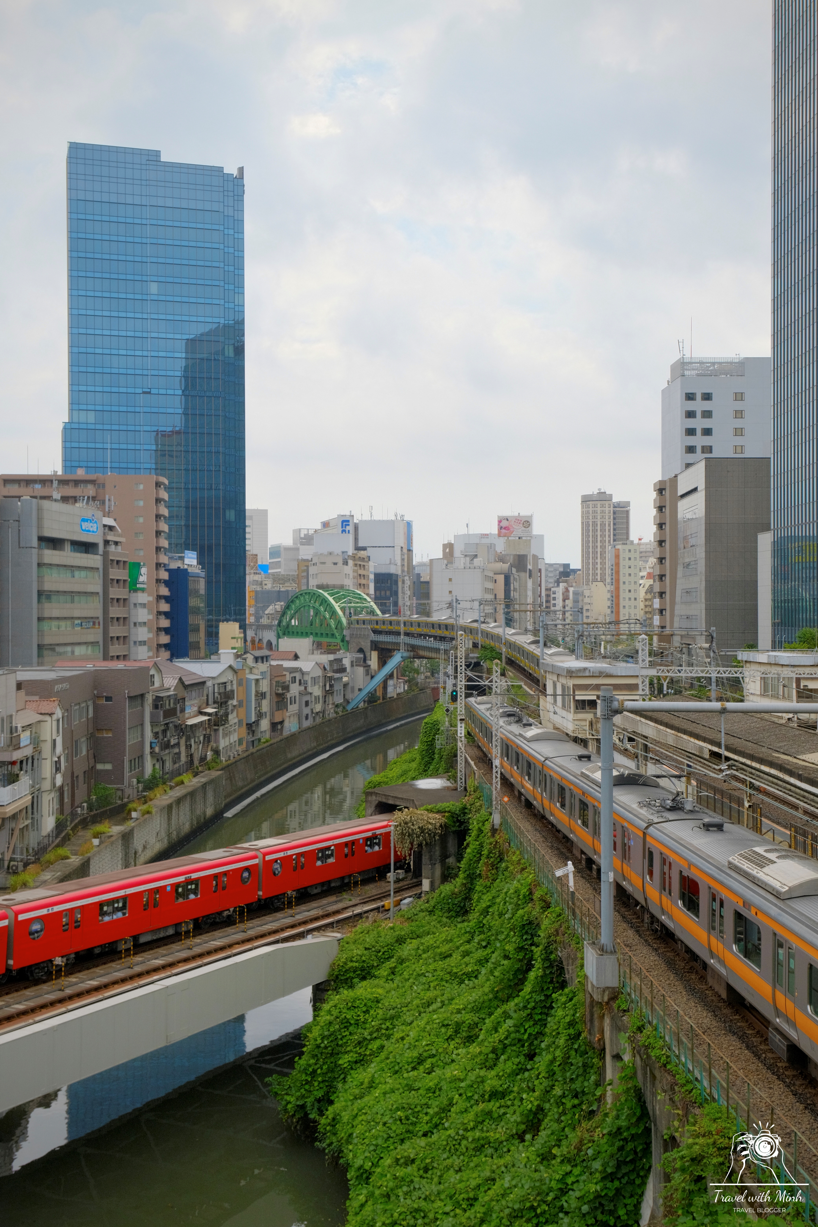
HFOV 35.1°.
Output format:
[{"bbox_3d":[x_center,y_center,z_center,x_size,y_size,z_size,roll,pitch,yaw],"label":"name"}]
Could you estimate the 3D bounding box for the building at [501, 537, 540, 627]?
[{"bbox_3d":[33.000,-3.000,385.000,11.500,38.700,13.000,0,0,6],"label":"building"}]

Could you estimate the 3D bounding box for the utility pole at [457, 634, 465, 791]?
[{"bbox_3d":[3.558,6.611,88.000,0.520,10.878,0.520,0,0,3],"label":"utility pole"}]

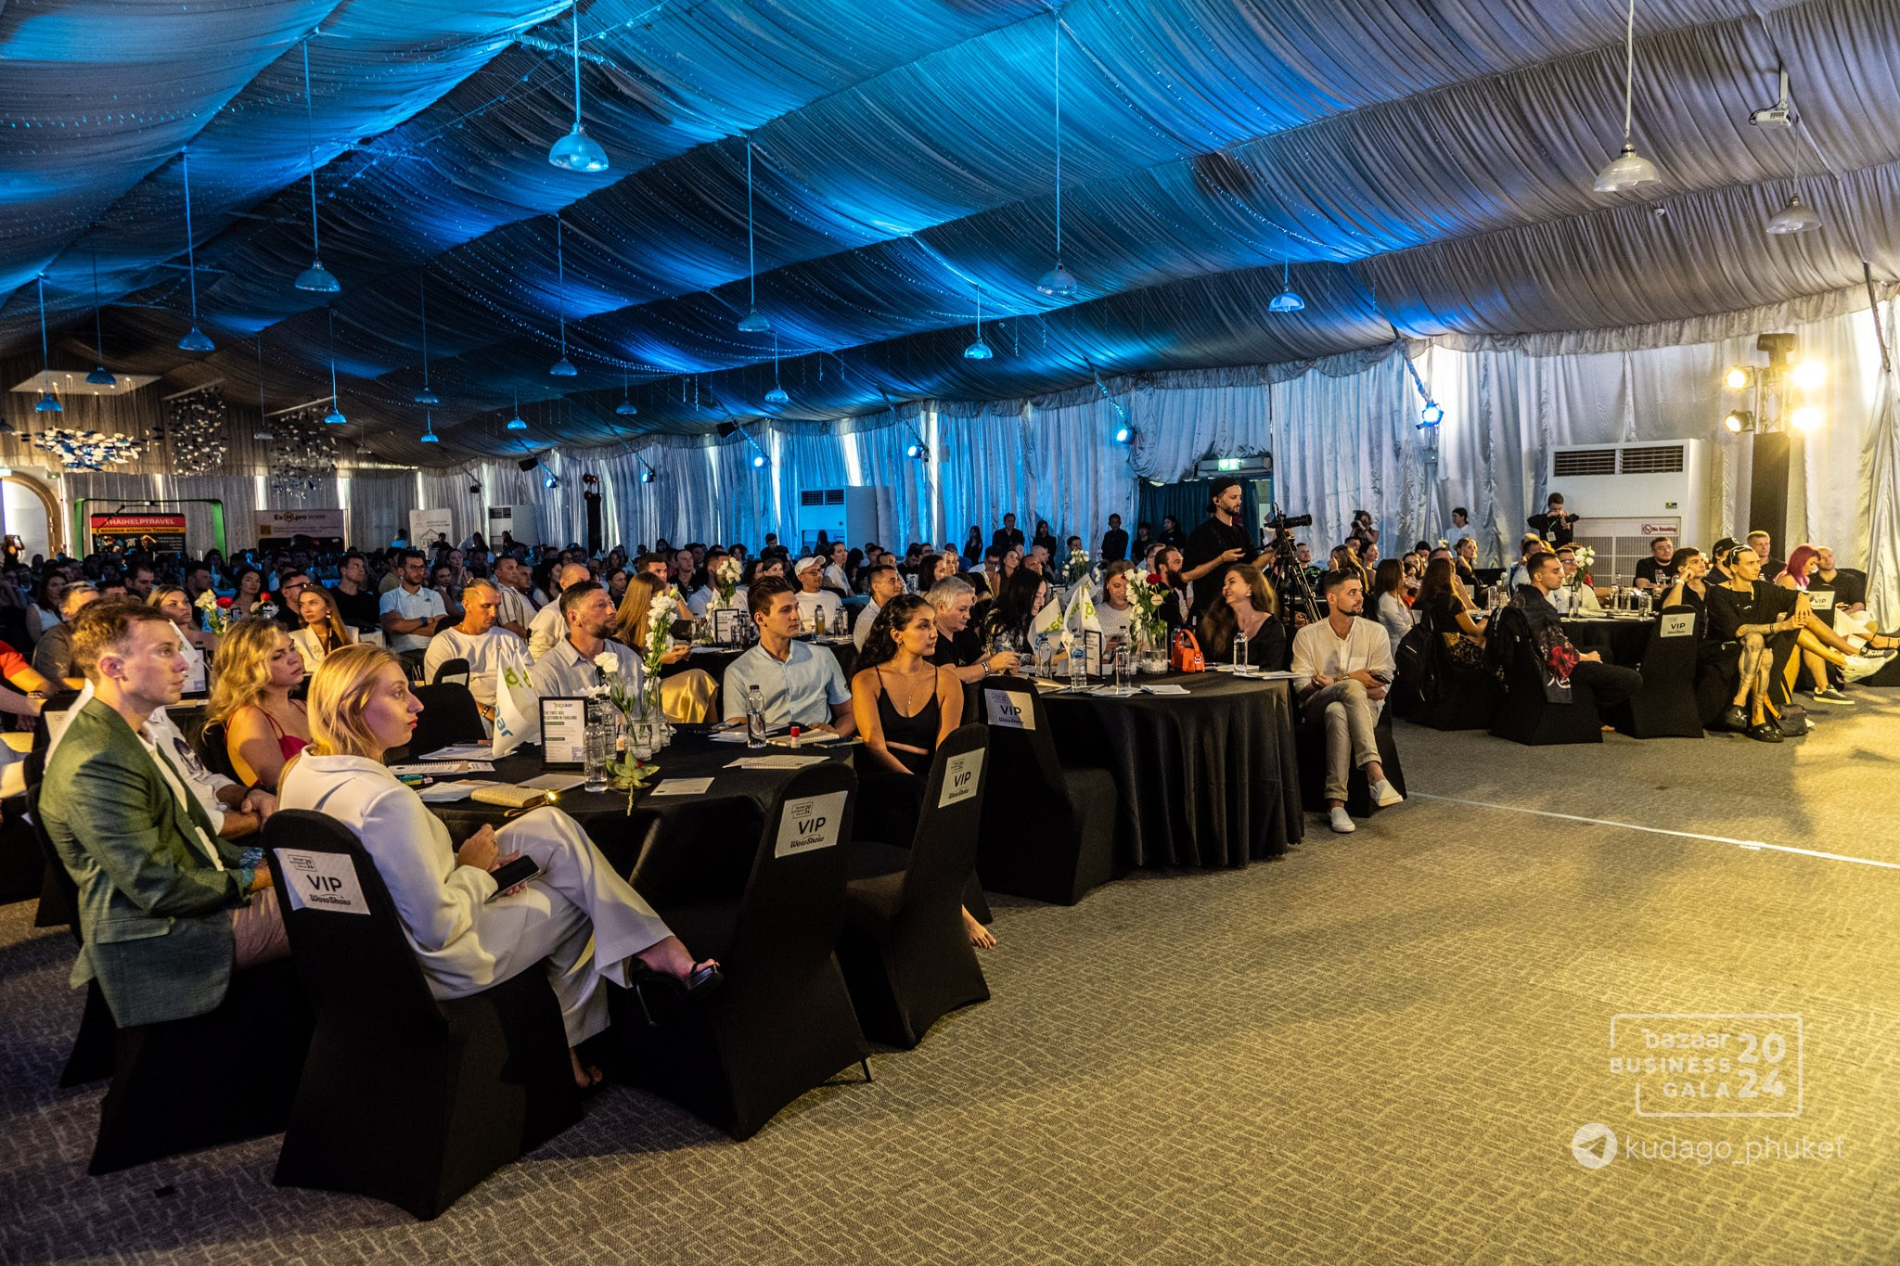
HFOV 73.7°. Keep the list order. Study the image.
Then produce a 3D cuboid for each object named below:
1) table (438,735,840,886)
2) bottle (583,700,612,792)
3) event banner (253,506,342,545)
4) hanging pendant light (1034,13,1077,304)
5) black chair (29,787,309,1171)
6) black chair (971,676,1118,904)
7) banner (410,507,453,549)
[{"bbox_3d":[-1.080,0.798,4.182,1.580,0.756,1.580,-1,4,0],"label":"table"},{"bbox_3d":[-1.107,0.366,3.954,0.069,0.245,0.069,-1,5,0],"label":"bottle"},{"bbox_3d":[-18.516,-2.290,35.908,2.300,2.500,0.100,-4,6,-40],"label":"event banner"},{"bbox_3d":[1.007,-4.425,11.706,0.370,2.615,0.370,-1,4,0],"label":"hanging pendant light"},{"bbox_3d":[-1.954,0.798,3.258,0.570,0.920,0.450,-3,5,-30],"label":"black chair"},{"bbox_3d":[0.420,0.624,5.377,0.450,0.906,0.570,1,5,27],"label":"black chair"},{"bbox_3d":[-13.530,-2.025,32.922,1.050,2.300,0.150,-4,5,-35],"label":"banner"}]

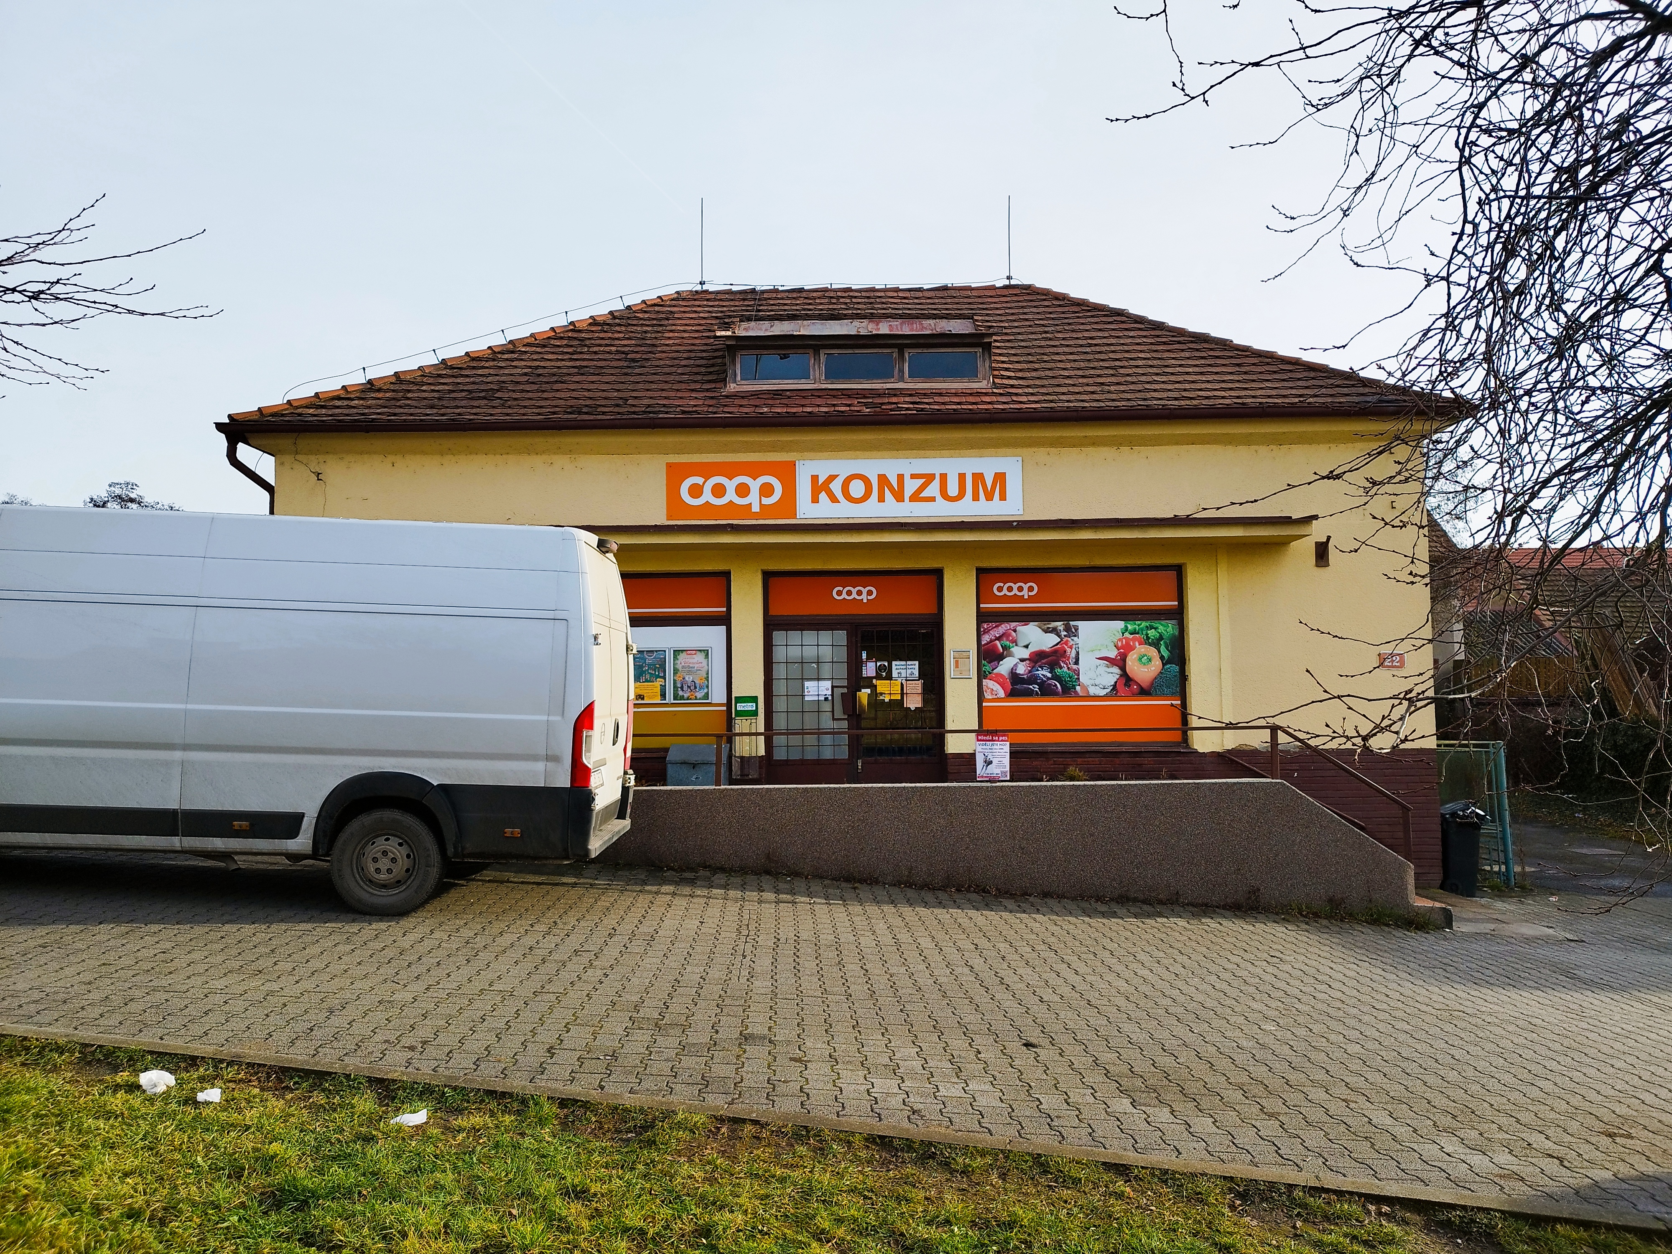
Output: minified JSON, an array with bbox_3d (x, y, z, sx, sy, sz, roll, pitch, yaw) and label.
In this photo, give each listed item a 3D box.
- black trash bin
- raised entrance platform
[{"bbox_3d":[6.734,2.392,12.450,0.540,0.980,0.480,-2,-3,20],"label":"black trash bin"},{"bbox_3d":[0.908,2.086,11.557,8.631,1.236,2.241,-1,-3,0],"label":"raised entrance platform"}]

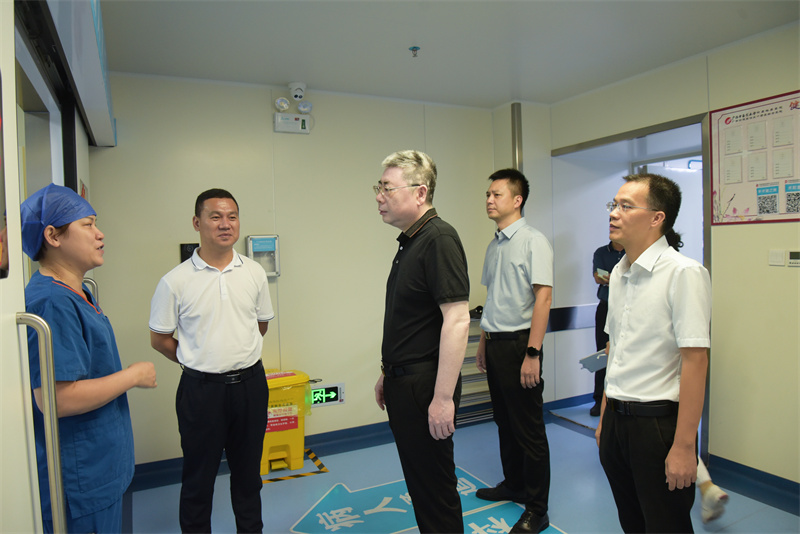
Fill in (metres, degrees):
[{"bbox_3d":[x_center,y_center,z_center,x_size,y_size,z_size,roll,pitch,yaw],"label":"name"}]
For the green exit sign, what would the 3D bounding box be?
[{"bbox_3d":[-0.558,0.901,3.700,0.375,0.148,0.025,-3,3,-25],"label":"green exit sign"}]

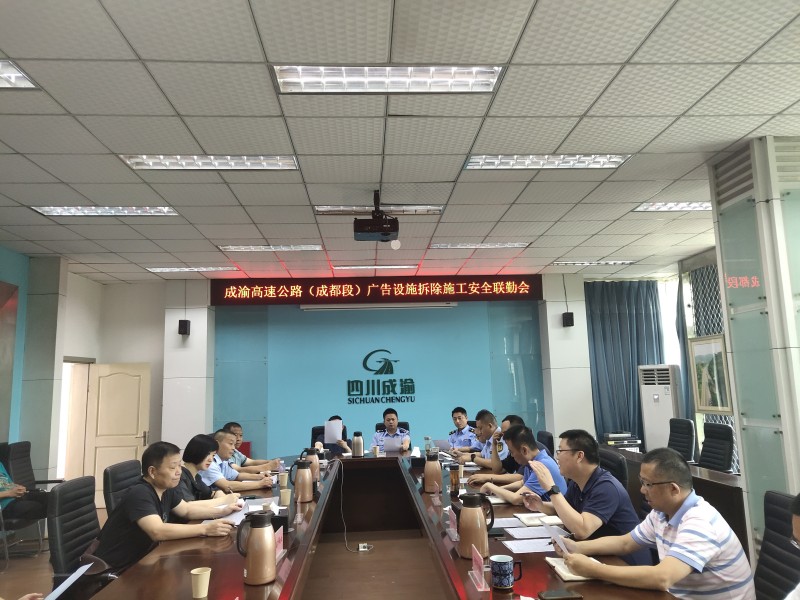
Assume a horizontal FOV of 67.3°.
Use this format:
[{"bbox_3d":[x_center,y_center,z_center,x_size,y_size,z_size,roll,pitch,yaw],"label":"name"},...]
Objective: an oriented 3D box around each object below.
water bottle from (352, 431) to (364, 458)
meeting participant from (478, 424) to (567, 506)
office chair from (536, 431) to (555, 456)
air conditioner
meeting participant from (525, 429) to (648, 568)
[{"bbox_3d":[-0.454,1.571,6.511,0.128,0.280,0.155,-1,-8,-3],"label":"water bottle"},{"bbox_3d":[0.813,1.494,3.940,0.720,1.300,0.520,-1,-8,-3],"label":"meeting participant"},{"bbox_3d":[1.183,1.857,5.892,0.640,1.060,0.580,-1,-8,-3],"label":"office chair"},{"bbox_3d":[3.874,1.850,8.798,0.340,1.750,0.500,6,-11,-42],"label":"air conditioner"},{"bbox_3d":[0.969,1.355,3.120,0.750,1.320,0.550,-1,-8,-6],"label":"meeting participant"}]

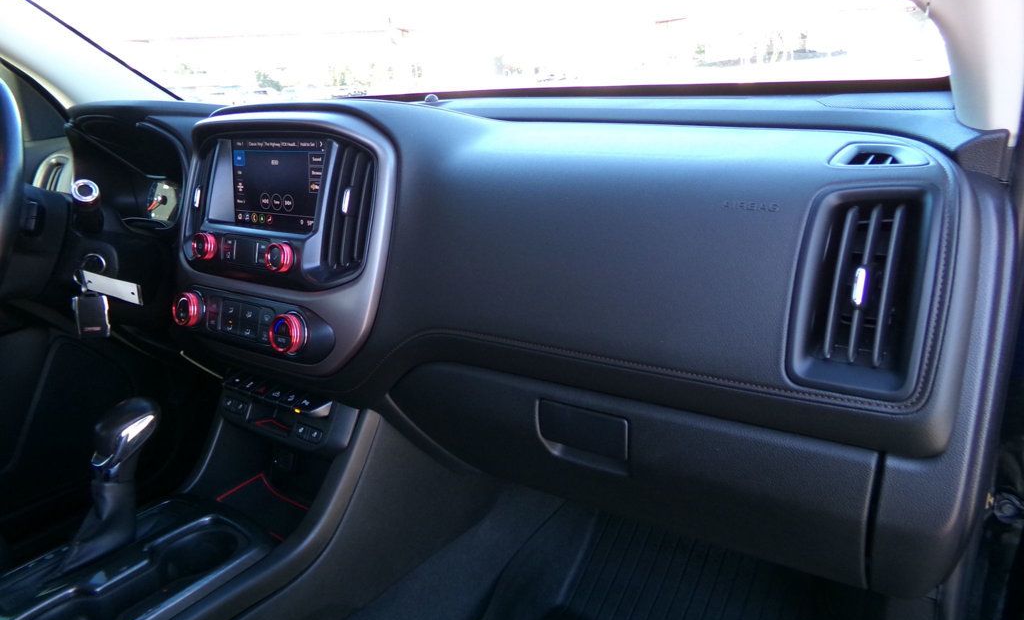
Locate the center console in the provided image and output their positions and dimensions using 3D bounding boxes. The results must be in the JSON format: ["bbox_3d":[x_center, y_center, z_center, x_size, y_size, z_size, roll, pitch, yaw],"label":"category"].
[{"bbox_3d":[-0.292,-0.089,0.845,0.365,0.280,0.090,9,7,33],"label":"center console"}]

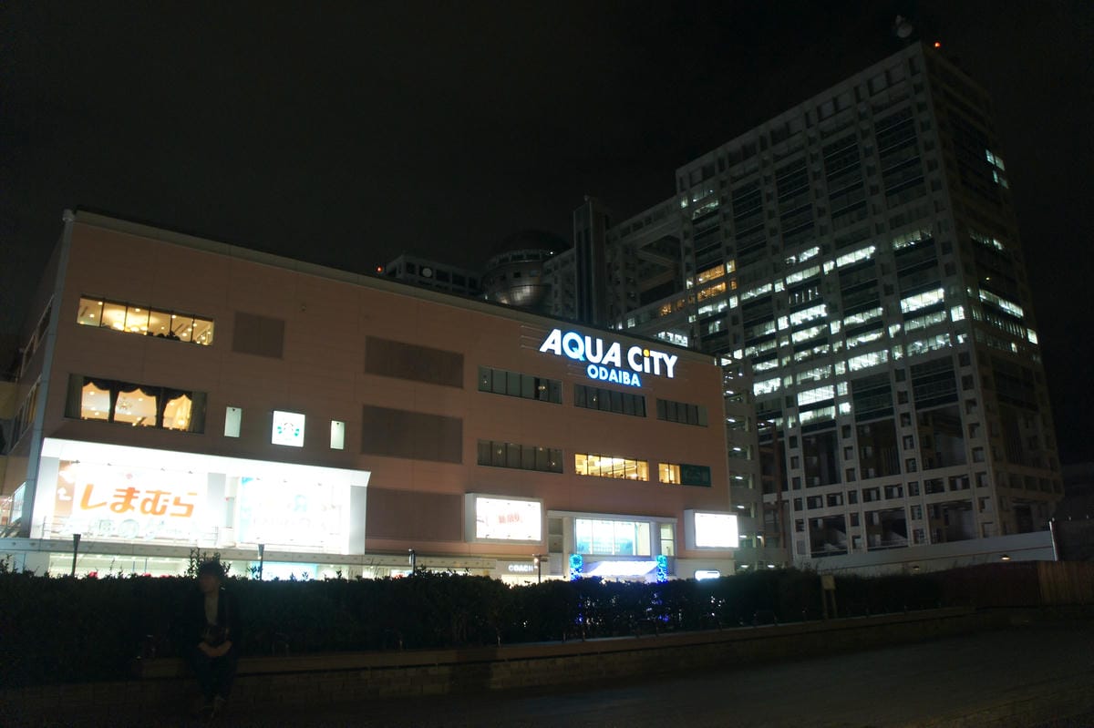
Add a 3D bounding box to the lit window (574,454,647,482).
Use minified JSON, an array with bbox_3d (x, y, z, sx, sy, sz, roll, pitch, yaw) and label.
[{"bbox_3d":[5.092,7.981,62.928,7.630,1.588,0.200,11,-20,-35],"label":"lit window"}]

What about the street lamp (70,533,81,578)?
[{"bbox_3d":[-16.708,8.036,28.528,0.280,4.200,0.400,11,-20,-35],"label":"street lamp"}]

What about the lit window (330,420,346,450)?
[{"bbox_3d":[-12.733,4.365,49.954,0.858,1.690,0.150,11,-20,-35],"label":"lit window"}]

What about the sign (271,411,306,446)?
[{"bbox_3d":[-15.151,3.847,48.186,1.971,1.984,0.200,11,-20,-35],"label":"sign"}]

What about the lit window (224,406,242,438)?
[{"bbox_3d":[-17.704,3.327,46.307,0.866,1.691,0.150,11,-20,-35],"label":"lit window"}]

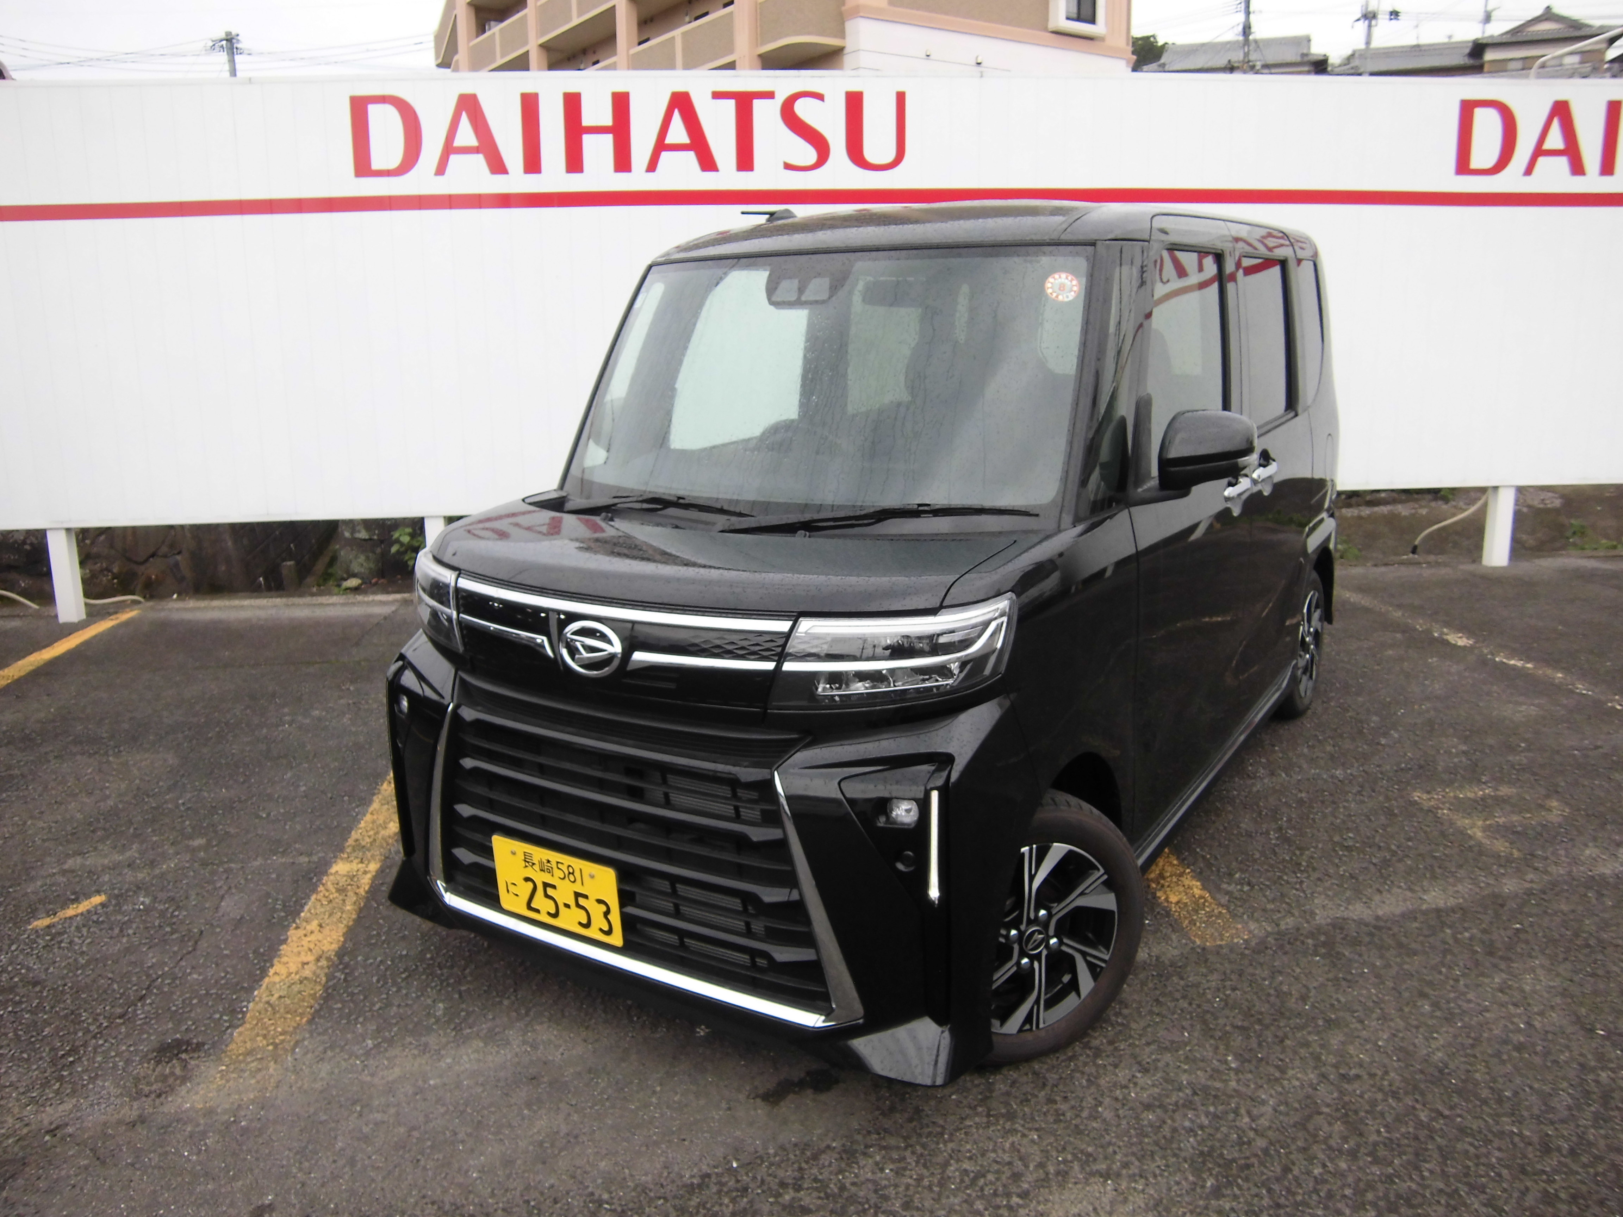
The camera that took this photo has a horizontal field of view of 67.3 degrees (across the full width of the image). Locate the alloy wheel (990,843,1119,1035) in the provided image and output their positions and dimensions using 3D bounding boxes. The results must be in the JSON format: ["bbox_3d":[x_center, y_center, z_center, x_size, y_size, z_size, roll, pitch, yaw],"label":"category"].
[{"bbox_3d":[0.431,0.653,2.479,0.410,0.410,0.125,-8,15,-25],"label":"alloy wheel"}]

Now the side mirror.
[{"bbox_3d":[0.815,-0.329,2.499,0.185,0.160,0.120,7,16,31],"label":"side mirror"}]

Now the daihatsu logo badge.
[{"bbox_3d":[-0.411,0.075,2.279,0.157,0.106,0.022,7,8,33],"label":"daihatsu logo badge"}]

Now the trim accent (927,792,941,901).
[{"bbox_3d":[0.210,0.398,2.042,0.025,0.210,0.025,4,15,23],"label":"trim accent"}]

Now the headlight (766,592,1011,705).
[{"bbox_3d":[0.140,0.078,2.048,0.320,0.170,0.285,7,16,31],"label":"headlight"}]

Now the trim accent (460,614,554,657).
[{"bbox_3d":[-0.608,0.051,2.439,0.310,0.050,0.030,9,12,37],"label":"trim accent"}]

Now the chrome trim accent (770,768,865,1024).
[{"bbox_3d":[0.000,0.510,2.117,0.098,0.480,0.050,-8,7,35],"label":"chrome trim accent"}]

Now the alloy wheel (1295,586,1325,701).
[{"bbox_3d":[1.781,0.125,4.496,0.125,0.410,0.410,7,16,31],"label":"alloy wheel"}]

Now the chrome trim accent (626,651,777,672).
[{"bbox_3d":[-0.193,0.100,2.171,0.325,0.050,0.030,5,10,28],"label":"chrome trim accent"}]

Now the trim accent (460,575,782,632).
[{"bbox_3d":[-0.387,0.000,2.212,0.800,0.035,0.085,7,16,31],"label":"trim accent"}]

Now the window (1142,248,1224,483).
[{"bbox_3d":[0.914,-0.609,2.960,0.040,0.520,0.630,1,13,34],"label":"window"}]

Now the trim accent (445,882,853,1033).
[{"bbox_3d":[-0.377,0.657,2.355,0.985,0.060,0.065,7,16,31],"label":"trim accent"}]

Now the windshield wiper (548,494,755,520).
[{"bbox_3d":[-0.386,-0.225,2.802,0.640,0.070,0.075,8,17,35],"label":"windshield wiper"}]

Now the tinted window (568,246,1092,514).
[{"bbox_3d":[-0.014,-0.521,2.783,1.310,0.635,0.110,7,-15,33],"label":"tinted window"}]

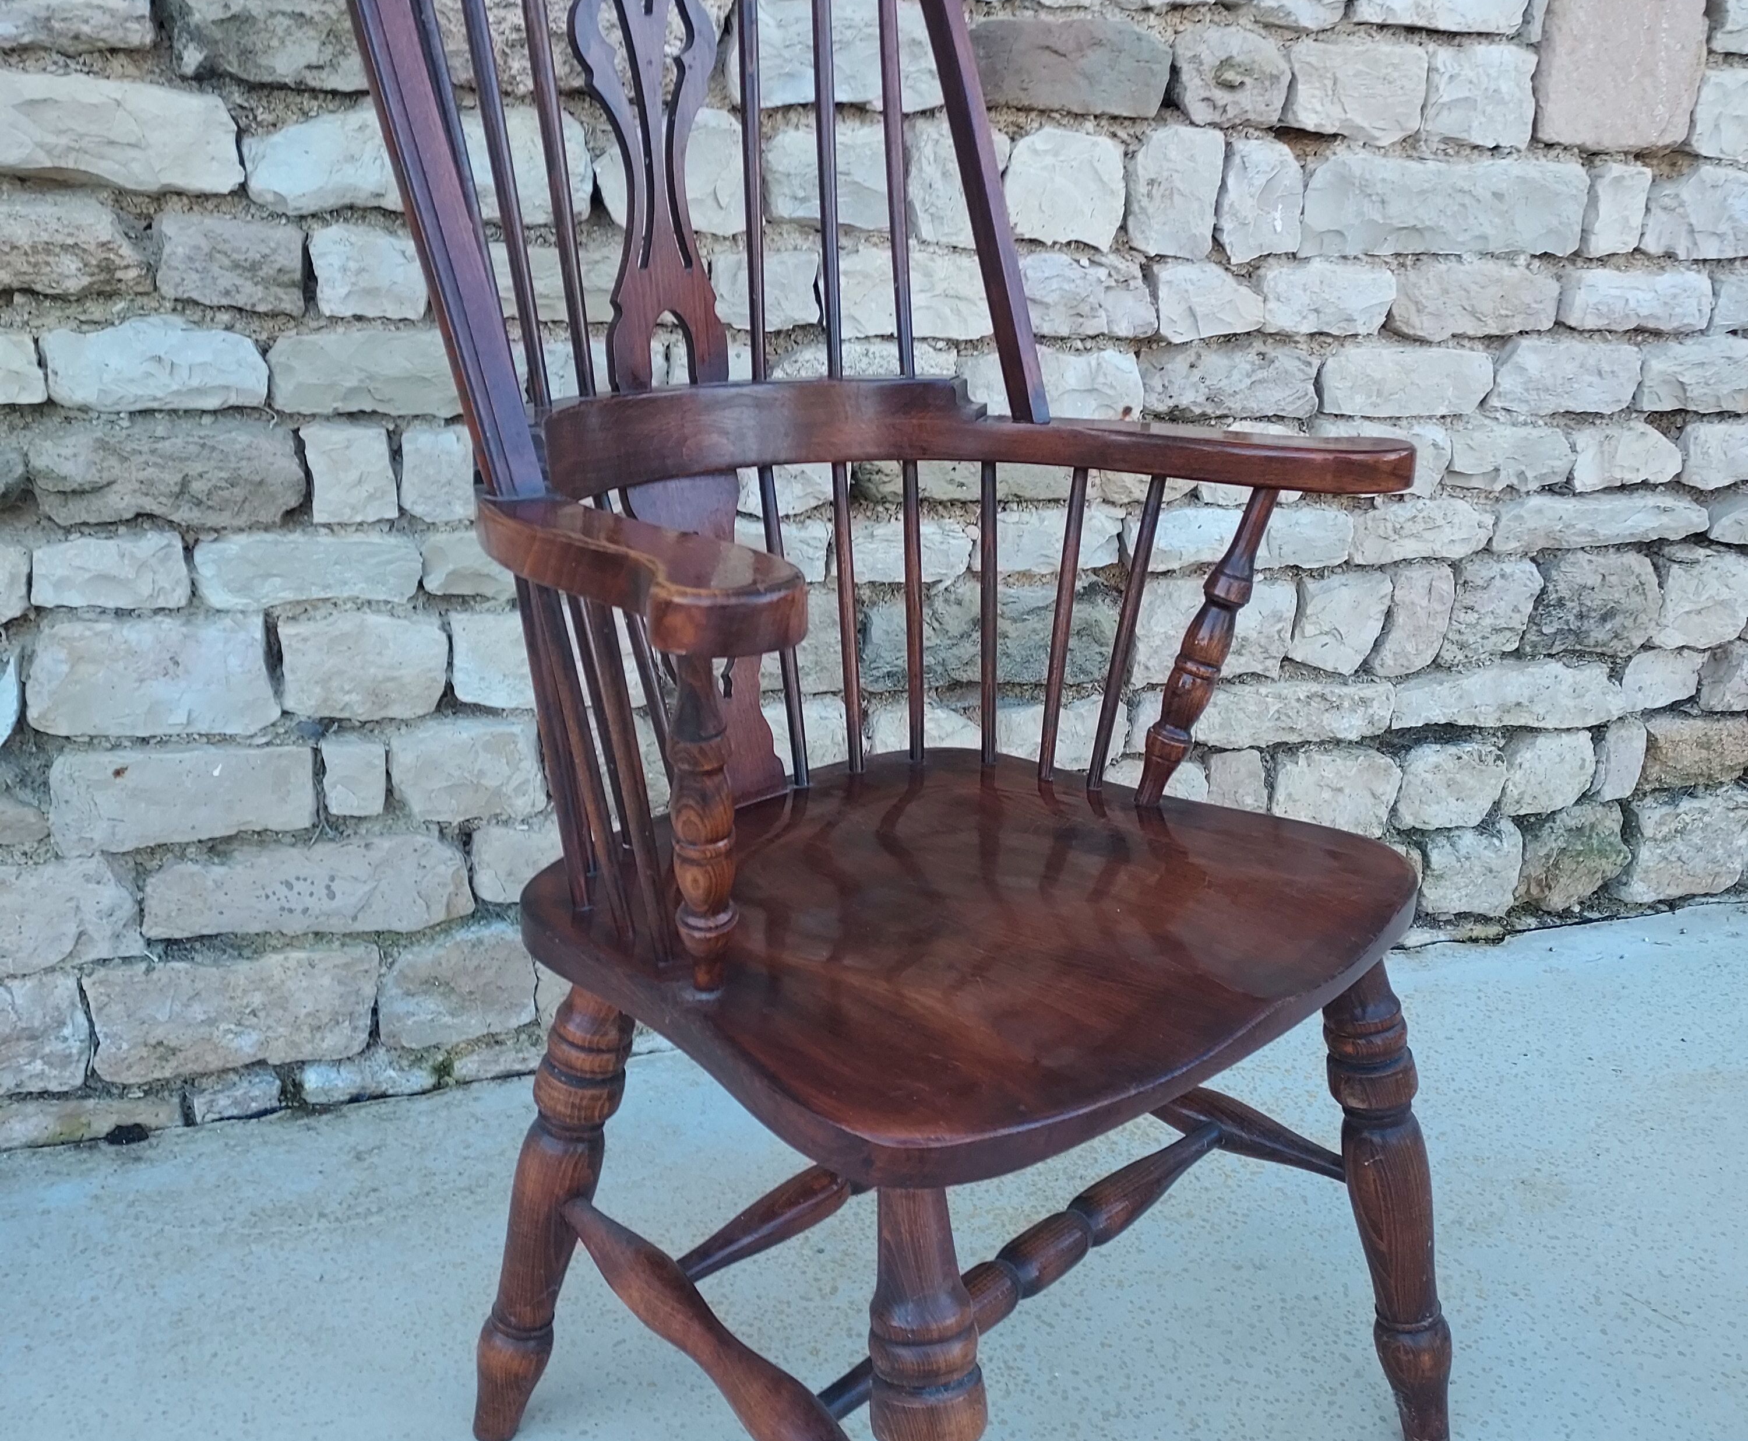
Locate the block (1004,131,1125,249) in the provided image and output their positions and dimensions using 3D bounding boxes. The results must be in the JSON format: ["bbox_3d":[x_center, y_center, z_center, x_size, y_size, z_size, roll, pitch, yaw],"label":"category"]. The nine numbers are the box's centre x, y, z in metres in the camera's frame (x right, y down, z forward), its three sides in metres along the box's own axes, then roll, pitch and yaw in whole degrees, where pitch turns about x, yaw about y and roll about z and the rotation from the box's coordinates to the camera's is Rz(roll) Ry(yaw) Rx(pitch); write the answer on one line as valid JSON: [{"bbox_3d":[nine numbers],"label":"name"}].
[{"bbox_3d":[0.164,-0.508,1.548,0.113,0.100,0.100,-5,20,-17],"label":"block"}]

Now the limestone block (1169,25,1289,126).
[{"bbox_3d":[0.313,-0.602,1.515,0.121,0.083,0.090,-5,18,-19],"label":"limestone block"}]

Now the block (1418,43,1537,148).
[{"bbox_3d":[0.591,-0.634,1.650,0.127,0.092,0.100,-5,20,-17],"label":"block"}]

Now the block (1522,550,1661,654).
[{"bbox_3d":[0.815,-0.149,1.887,0.186,0.124,0.110,-5,22,-18],"label":"block"}]

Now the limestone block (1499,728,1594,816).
[{"bbox_3d":[0.787,0.046,1.954,0.126,0.101,0.110,-5,22,-18],"label":"limestone block"}]

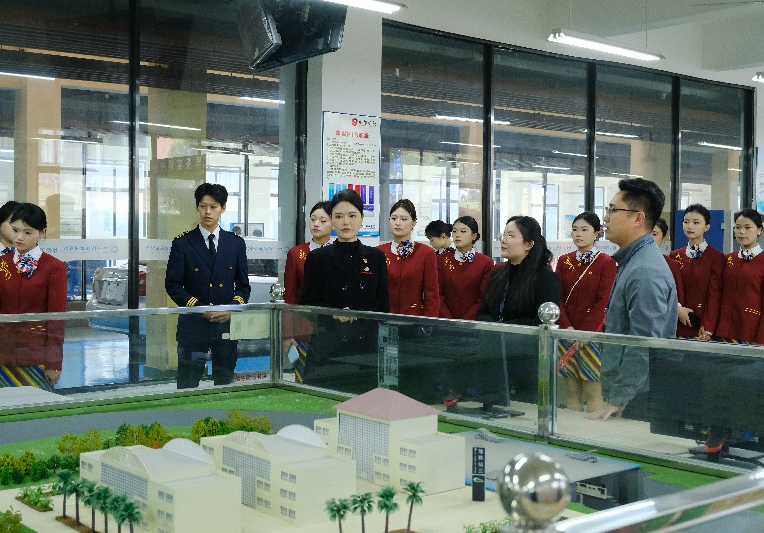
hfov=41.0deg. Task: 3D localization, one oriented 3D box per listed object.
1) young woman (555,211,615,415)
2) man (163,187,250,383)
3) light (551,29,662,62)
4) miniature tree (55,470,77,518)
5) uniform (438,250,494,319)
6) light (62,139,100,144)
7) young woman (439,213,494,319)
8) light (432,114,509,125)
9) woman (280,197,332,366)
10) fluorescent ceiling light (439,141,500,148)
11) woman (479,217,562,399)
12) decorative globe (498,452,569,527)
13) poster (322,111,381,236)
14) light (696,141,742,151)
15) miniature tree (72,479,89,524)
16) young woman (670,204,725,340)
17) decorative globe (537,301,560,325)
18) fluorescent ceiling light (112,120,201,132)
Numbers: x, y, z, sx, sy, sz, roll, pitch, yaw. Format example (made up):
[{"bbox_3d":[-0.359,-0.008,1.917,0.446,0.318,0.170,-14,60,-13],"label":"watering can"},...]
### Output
[{"bbox_3d":[1.235,0.503,6.222,0.420,1.661,0.280,1,2,22],"label":"young woman"},{"bbox_3d":[-0.973,0.439,5.724,0.480,1.816,0.290,0,2,-12],"label":"man"},{"bbox_3d":[1.604,-1.575,7.300,1.200,0.085,0.130,-1,2,-38],"label":"light"},{"bbox_3d":[-0.837,0.599,2.702,0.052,0.128,0.052,-1,2,-38],"label":"miniature tree"},{"bbox_3d":[0.514,0.191,6.307,0.420,0.580,0.260,0,1,10],"label":"uniform"},{"bbox_3d":[-5.031,-2.014,16.400,1.210,0.080,0.150,-1,2,-38],"label":"light"},{"bbox_3d":[0.560,0.490,6.872,0.420,1.651,0.270,0,2,6],"label":"young woman"},{"bbox_3d":[1.034,-1.681,11.788,1.220,0.070,0.090,-1,2,-39],"label":"light"},{"bbox_3d":[-0.343,0.479,5.670,0.440,1.677,0.300,0,1,-12],"label":"woman"},{"bbox_3d":[1.284,-1.791,15.000,1.210,0.080,0.150,-1,2,-38],"label":"fluorescent ceiling light"},{"bbox_3d":[0.629,0.556,4.718,0.300,1.573,0.420,-1,2,-45],"label":"woman"},{"bbox_3d":[0.161,0.236,1.085,0.075,0.077,0.075,0,2,0],"label":"decorative globe"},{"bbox_3d":[-0.227,-0.697,7.888,0.558,0.943,0.020,-1,2,-39],"label":"poster"},{"bbox_3d":[5.094,-1.816,15.400,1.210,0.080,0.150,-1,2,-38],"label":"light"},{"bbox_3d":[-0.784,0.608,2.641,0.049,0.116,0.049,0,1,0],"label":"miniature tree"},{"bbox_3d":[1.843,0.489,5.973,0.420,1.701,0.280,1,2,27],"label":"young woman"},{"bbox_3d":[0.572,0.159,3.500,0.077,0.077,0.077,0,1,0],"label":"decorative globe"},{"bbox_3d":[-2.747,-1.738,12.588,1.220,0.070,0.090,-1,2,-39],"label":"fluorescent ceiling light"}]

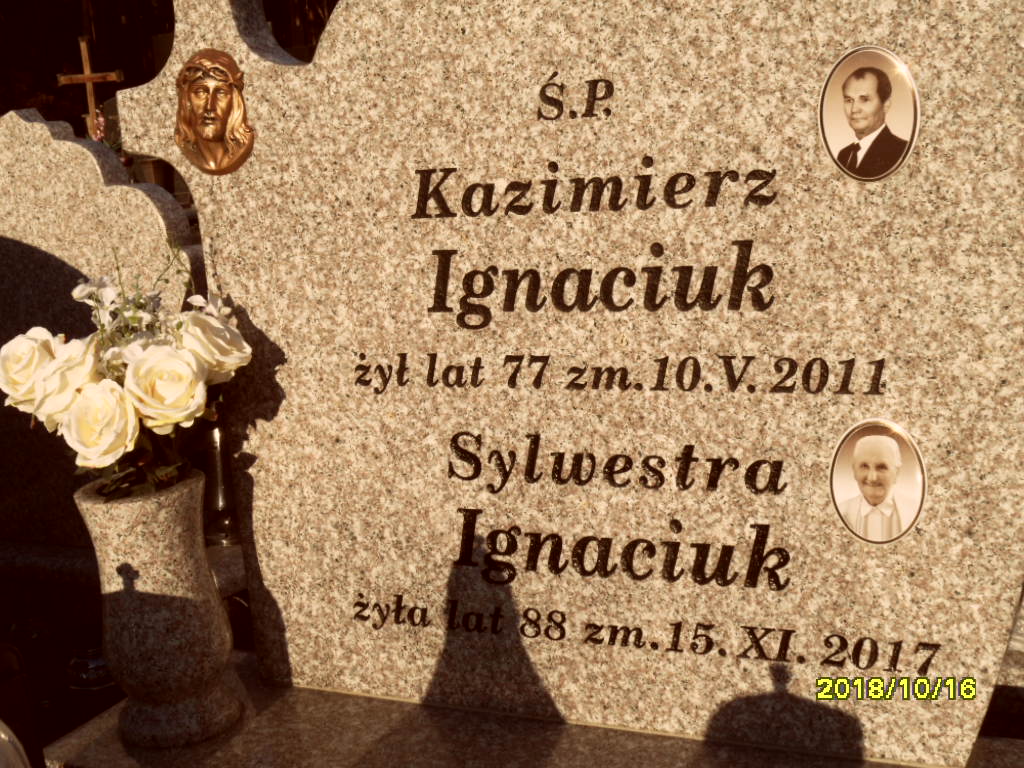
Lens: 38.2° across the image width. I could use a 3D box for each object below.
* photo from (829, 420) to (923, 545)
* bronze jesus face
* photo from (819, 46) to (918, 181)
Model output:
[{"bbox_3d":[0.341,0.093,1.383,0.090,0.121,0.014,1,11,26],"label":"photo"},{"bbox_3d":[-0.333,-0.297,1.618,0.104,0.138,0.030,1,11,26],"label":"bronze jesus face"},{"bbox_3d":[0.319,-0.241,1.325,0.090,0.121,0.014,1,11,26],"label":"photo"}]

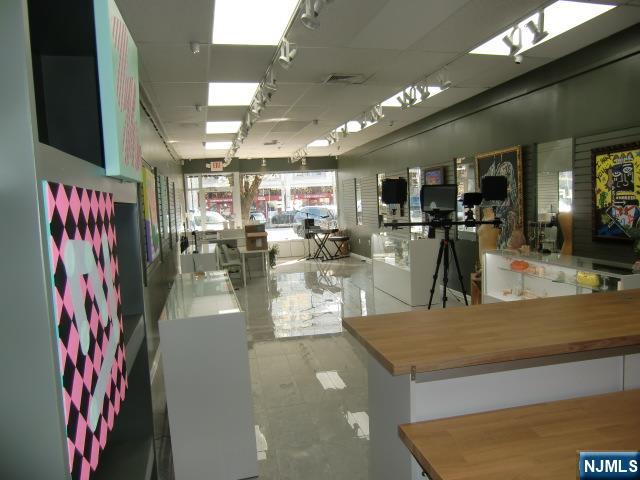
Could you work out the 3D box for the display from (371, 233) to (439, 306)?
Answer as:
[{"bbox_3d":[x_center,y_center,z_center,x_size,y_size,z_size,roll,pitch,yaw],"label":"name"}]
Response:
[{"bbox_3d":[1.395,0.433,7.386,0.470,0.970,1.700,-3,5,-12],"label":"display"}]

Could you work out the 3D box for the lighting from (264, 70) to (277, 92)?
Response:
[{"bbox_3d":[-0.482,-1.601,4.417,0.160,0.240,0.130,-3,5,-4],"label":"lighting"}]

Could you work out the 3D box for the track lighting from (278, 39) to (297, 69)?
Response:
[{"bbox_3d":[-0.257,-1.538,3.637,0.160,0.250,0.130,-3,5,-4],"label":"track lighting"}]

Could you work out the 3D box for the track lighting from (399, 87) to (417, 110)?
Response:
[{"bbox_3d":[1.108,-1.792,5.620,0.180,0.270,0.150,-4,5,-15],"label":"track lighting"}]

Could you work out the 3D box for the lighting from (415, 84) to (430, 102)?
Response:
[{"bbox_3d":[1.217,-1.746,5.270,0.170,0.220,0.140,-4,5,-15],"label":"lighting"}]

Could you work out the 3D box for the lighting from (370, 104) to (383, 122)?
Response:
[{"bbox_3d":[0.819,-1.839,6.522,0.180,0.250,0.140,-3,5,-4],"label":"lighting"}]

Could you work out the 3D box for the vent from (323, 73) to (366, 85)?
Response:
[{"bbox_3d":[0.310,-1.853,5.114,0.490,0.060,0.450,-4,5,-14],"label":"vent"}]

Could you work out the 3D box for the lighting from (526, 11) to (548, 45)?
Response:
[{"bbox_3d":[1.633,-1.595,3.318,0.180,0.250,0.130,-3,5,-2],"label":"lighting"}]

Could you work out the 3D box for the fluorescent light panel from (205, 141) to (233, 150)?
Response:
[{"bbox_3d":[-2.402,-2.239,10.500,0.610,0.050,1.220,-4,5,-15],"label":"fluorescent light panel"}]

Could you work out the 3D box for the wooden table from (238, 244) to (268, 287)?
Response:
[{"bbox_3d":[-1.480,0.571,9.741,0.580,0.720,1.200,-4,5,-14],"label":"wooden table"}]

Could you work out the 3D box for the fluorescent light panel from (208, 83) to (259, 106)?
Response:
[{"bbox_3d":[-1.149,-1.902,5.809,0.610,0.050,1.220,-4,5,-15],"label":"fluorescent light panel"}]

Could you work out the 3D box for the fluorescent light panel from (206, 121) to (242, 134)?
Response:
[{"bbox_3d":[-1.741,-2.033,7.999,0.600,0.060,1.200,-4,5,-14],"label":"fluorescent light panel"}]

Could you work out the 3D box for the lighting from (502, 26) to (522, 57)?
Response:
[{"bbox_3d":[1.564,-1.615,3.579,0.180,0.250,0.130,-3,5,-2],"label":"lighting"}]

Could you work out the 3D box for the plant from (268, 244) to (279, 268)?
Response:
[{"bbox_3d":[-1.208,0.401,11.223,0.300,0.620,0.300,-4,5,-15],"label":"plant"}]

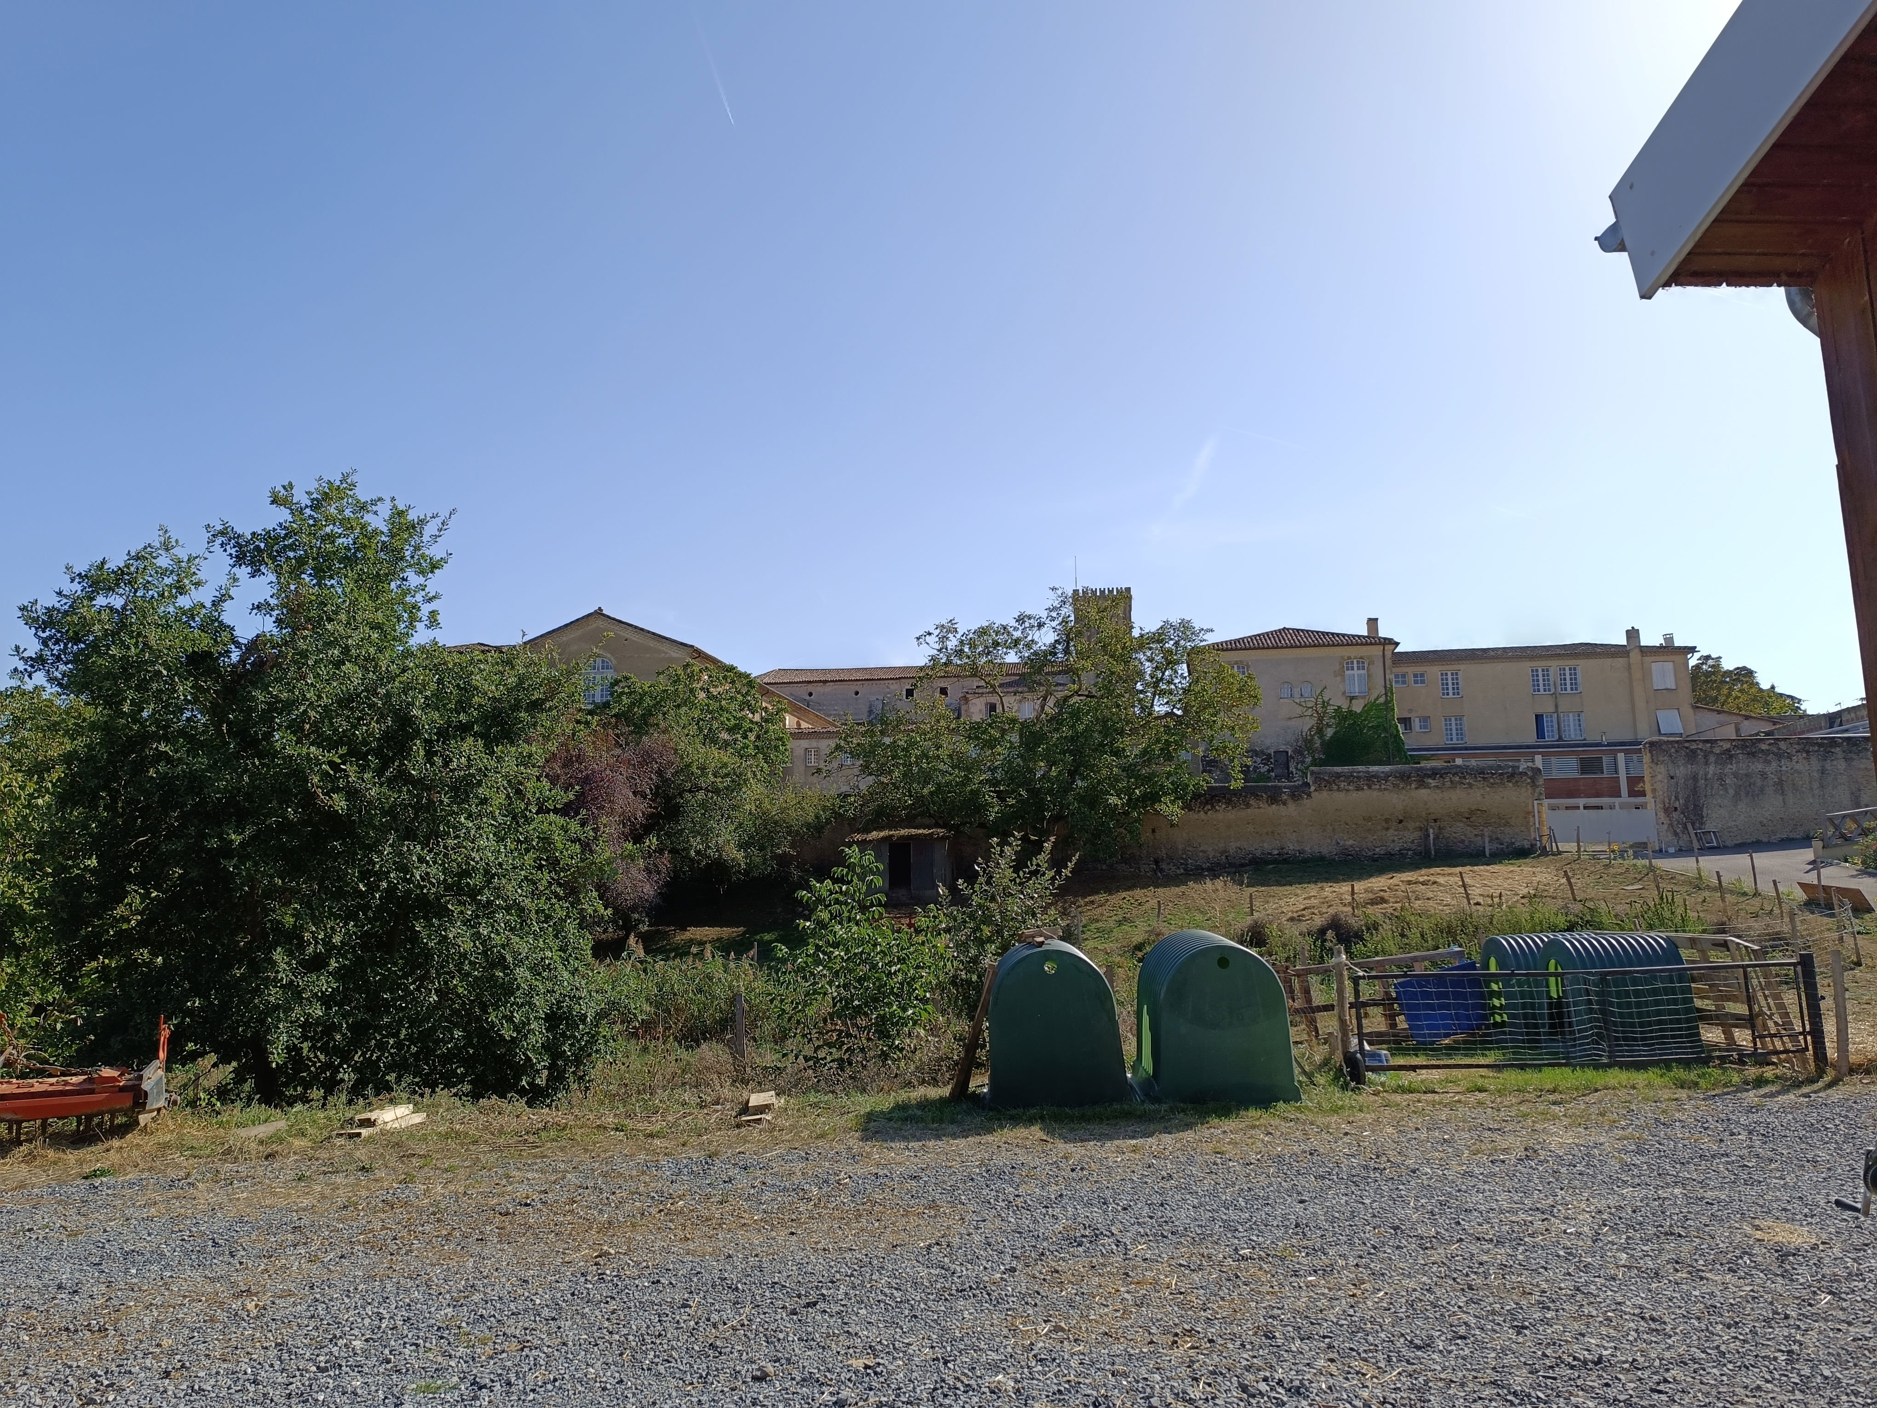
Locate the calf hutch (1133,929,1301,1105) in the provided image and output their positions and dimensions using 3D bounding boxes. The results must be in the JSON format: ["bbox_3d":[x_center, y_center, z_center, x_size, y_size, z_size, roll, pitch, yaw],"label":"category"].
[{"bbox_3d":[2.507,2.850,12.079,1.220,1.370,1.400,0,-9,0],"label":"calf hutch"}]

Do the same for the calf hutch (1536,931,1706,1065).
[{"bbox_3d":[7.774,3.316,14.940,1.400,1.370,1.220,-1,-10,3],"label":"calf hutch"}]

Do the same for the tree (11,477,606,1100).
[{"bbox_3d":[-6.116,0.733,13.017,5.600,6.269,5.200,4,-10,-25],"label":"tree"}]

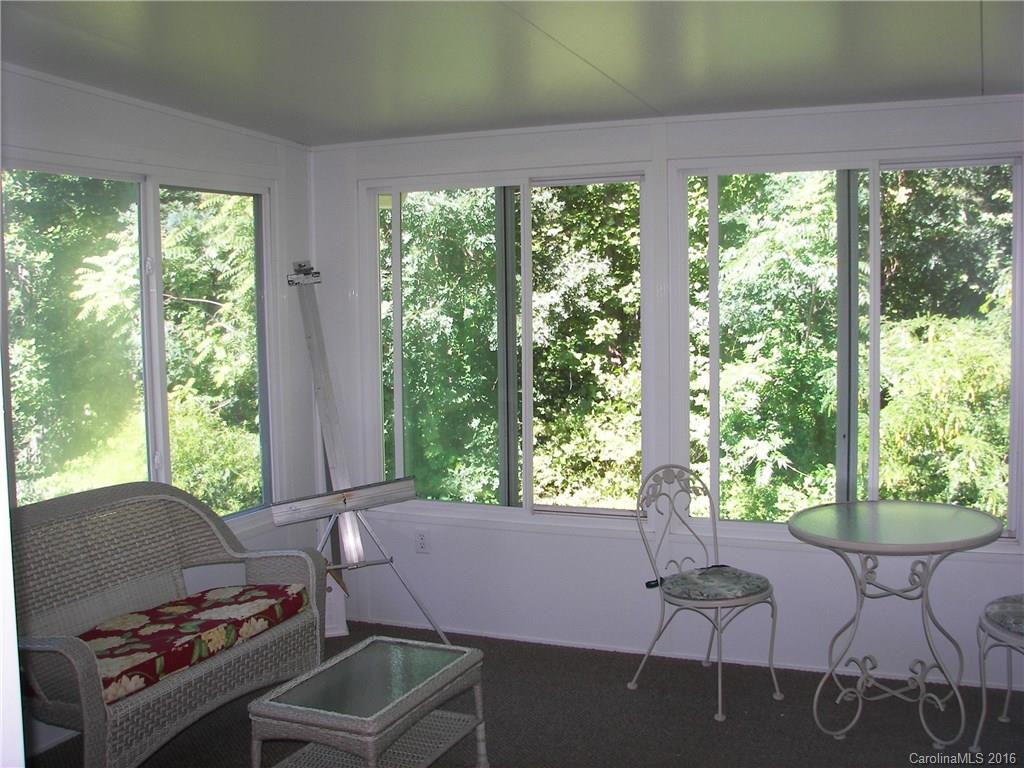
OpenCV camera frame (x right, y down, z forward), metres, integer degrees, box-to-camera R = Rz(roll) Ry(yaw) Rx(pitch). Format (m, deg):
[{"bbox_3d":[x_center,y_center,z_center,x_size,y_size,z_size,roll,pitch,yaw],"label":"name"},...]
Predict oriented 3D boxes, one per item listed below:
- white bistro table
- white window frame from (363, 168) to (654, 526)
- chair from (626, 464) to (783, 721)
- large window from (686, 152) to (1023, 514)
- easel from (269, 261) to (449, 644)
[{"bbox_3d":[1.340,0.844,3.770,0.750,0.730,0.750,1,5,23],"label":"white bistro table"},{"bbox_3d":[-0.036,-0.175,4.793,1.370,1.490,0.100,1,5,23],"label":"white window frame"},{"bbox_3d":[0.765,0.770,4.124,0.450,0.880,0.500,-4,5,-35],"label":"chair"},{"bbox_3d":[1.317,-0.141,4.217,1.250,1.430,0.100,1,5,23],"label":"large window"},{"bbox_3d":[-0.652,0.309,4.734,0.800,1.680,0.580,-2,4,-16],"label":"easel"}]

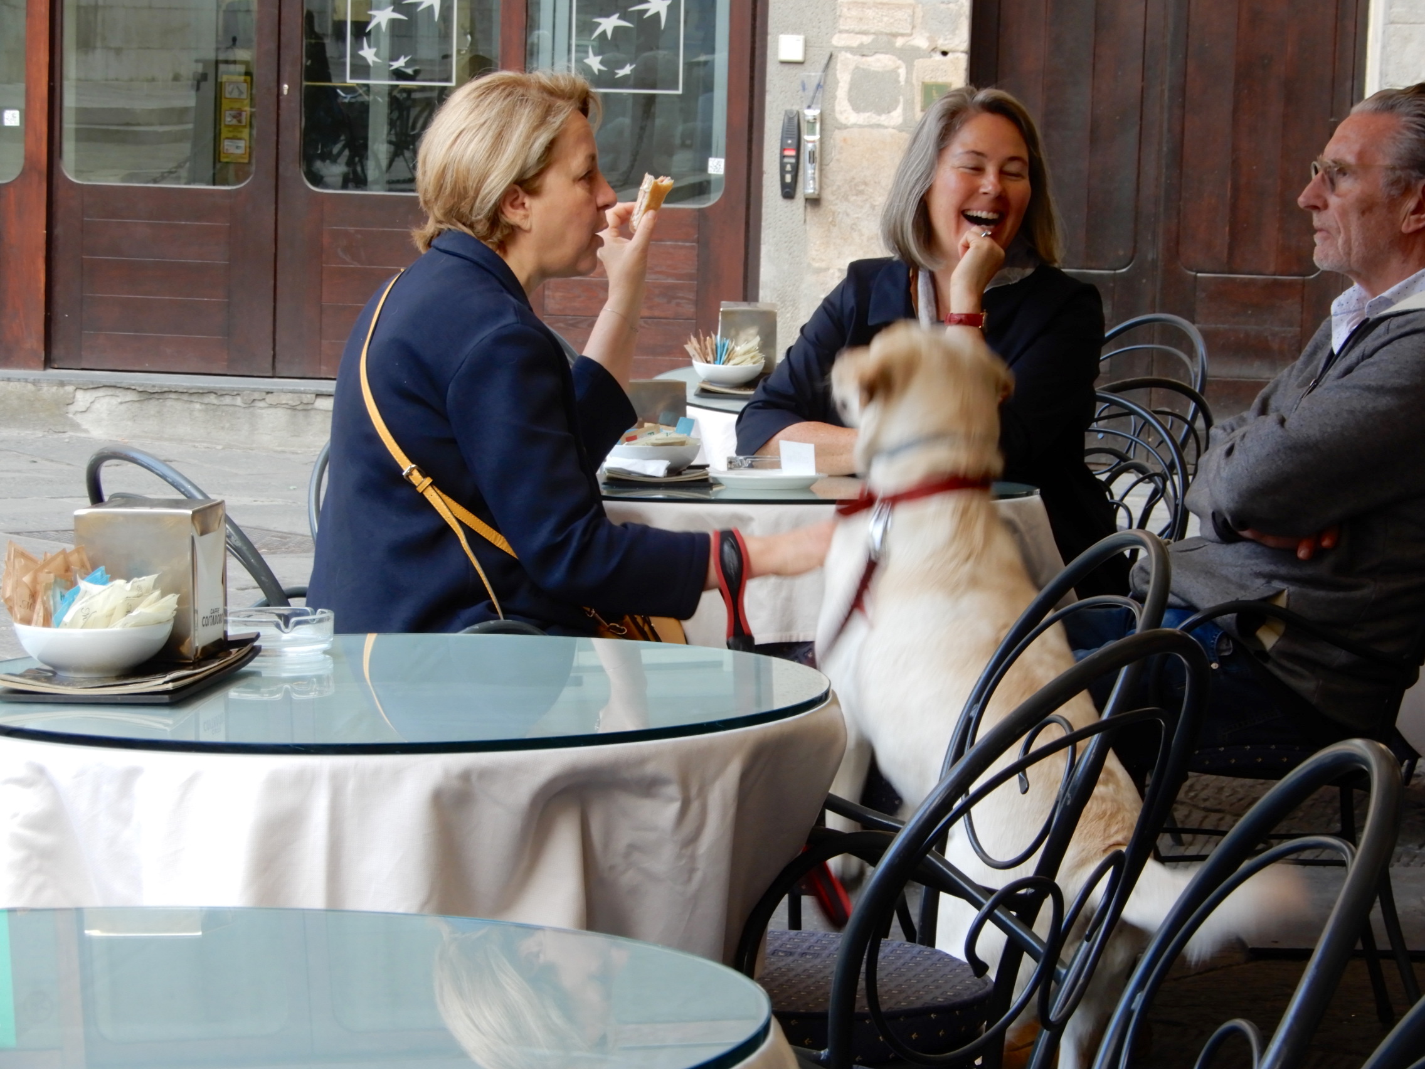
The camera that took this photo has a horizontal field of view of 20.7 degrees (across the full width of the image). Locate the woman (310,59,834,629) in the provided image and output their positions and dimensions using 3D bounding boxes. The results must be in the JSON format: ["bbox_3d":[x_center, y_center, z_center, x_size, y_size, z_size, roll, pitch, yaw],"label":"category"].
[{"bbox_3d":[-0.130,0.074,4.870,0.780,1.280,0.600,-2,8,-28],"label":"woman"}]

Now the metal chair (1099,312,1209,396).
[{"bbox_3d":[0.550,0.041,7.000,0.570,0.850,0.520,-2,8,-27],"label":"metal chair"}]

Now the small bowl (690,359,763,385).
[{"bbox_3d":[0.027,-0.266,6.475,0.120,0.040,0.120,2,7,0],"label":"small bowl"}]

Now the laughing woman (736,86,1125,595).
[{"bbox_3d":[0.330,0.019,5.500,0.530,1.270,0.760,5,8,27],"label":"laughing woman"}]

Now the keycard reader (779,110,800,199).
[{"bbox_3d":[0.238,-1.175,12.100,0.062,0.272,0.050,2,7,5],"label":"keycard reader"}]

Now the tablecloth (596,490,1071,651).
[{"bbox_3d":[0.085,0.038,5.200,0.790,0.190,0.790,1,6,0],"label":"tablecloth"}]

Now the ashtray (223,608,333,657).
[{"bbox_3d":[-0.354,0.081,3.160,0.096,0.033,0.096,0,5,0],"label":"ashtray"}]

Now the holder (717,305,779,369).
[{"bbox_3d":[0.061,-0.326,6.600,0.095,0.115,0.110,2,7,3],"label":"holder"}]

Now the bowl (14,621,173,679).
[{"bbox_3d":[-0.460,0.084,2.910,0.120,0.041,0.120,0,5,0],"label":"bowl"}]

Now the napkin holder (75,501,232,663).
[{"bbox_3d":[-0.434,0.035,3.034,0.092,0.115,0.115,1,5,5],"label":"napkin holder"}]

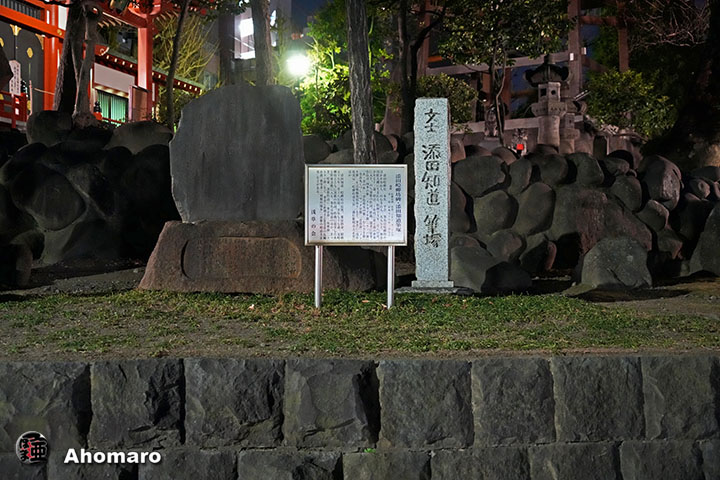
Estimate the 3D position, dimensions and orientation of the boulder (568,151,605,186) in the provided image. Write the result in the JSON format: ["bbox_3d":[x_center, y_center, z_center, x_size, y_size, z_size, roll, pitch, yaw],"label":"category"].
[{"bbox_3d":[2.780,-0.865,10.800,0.442,0.417,0.420,0,0,0],"label":"boulder"}]

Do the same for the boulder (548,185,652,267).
[{"bbox_3d":[2.761,-0.155,10.100,1.194,0.964,0.850,0,0,0],"label":"boulder"}]

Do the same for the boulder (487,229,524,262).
[{"bbox_3d":[1.637,0.062,9.900,0.428,0.383,0.420,0,0,0],"label":"boulder"}]

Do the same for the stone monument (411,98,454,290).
[{"bbox_3d":[0.712,-0.445,8.600,0.410,1.850,0.380,0,0,5],"label":"stone monument"}]

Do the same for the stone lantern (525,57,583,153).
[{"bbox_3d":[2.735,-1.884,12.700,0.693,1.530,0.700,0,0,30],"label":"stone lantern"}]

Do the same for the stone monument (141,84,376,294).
[{"bbox_3d":[-1.006,-0.510,8.700,2.270,2.040,0.850,0,0,0],"label":"stone monument"}]

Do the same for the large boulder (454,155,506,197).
[{"bbox_3d":[1.452,-0.777,10.600,0.626,0.506,0.500,0,0,0],"label":"large boulder"}]

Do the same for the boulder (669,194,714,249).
[{"bbox_3d":[4.043,-0.225,10.700,0.535,0.705,0.450,0,0,0],"label":"boulder"}]

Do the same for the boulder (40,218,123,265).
[{"bbox_3d":[-3.469,0.019,11.000,1.000,0.575,0.700,0,0,0],"label":"boulder"}]

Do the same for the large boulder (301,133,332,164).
[{"bbox_3d":[-0.588,-1.121,10.900,0.468,0.372,0.450,0,0,0],"label":"large boulder"}]

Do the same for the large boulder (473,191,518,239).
[{"bbox_3d":[1.571,-0.290,10.200,0.533,0.568,0.500,0,0,0],"label":"large boulder"}]

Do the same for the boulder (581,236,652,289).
[{"bbox_3d":[2.653,0.233,9.100,0.745,0.538,0.600,0,0,0],"label":"boulder"}]

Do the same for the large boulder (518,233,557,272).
[{"bbox_3d":[2.017,0.153,10.000,0.432,0.432,0.420,0,0,0],"label":"large boulder"}]

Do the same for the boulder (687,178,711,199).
[{"bbox_3d":[4.347,-0.661,11.300,0.308,0.257,0.280,0,0,0],"label":"boulder"}]

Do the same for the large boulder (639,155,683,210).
[{"bbox_3d":[3.586,-0.686,10.500,0.525,0.668,0.550,0,0,0],"label":"large boulder"}]

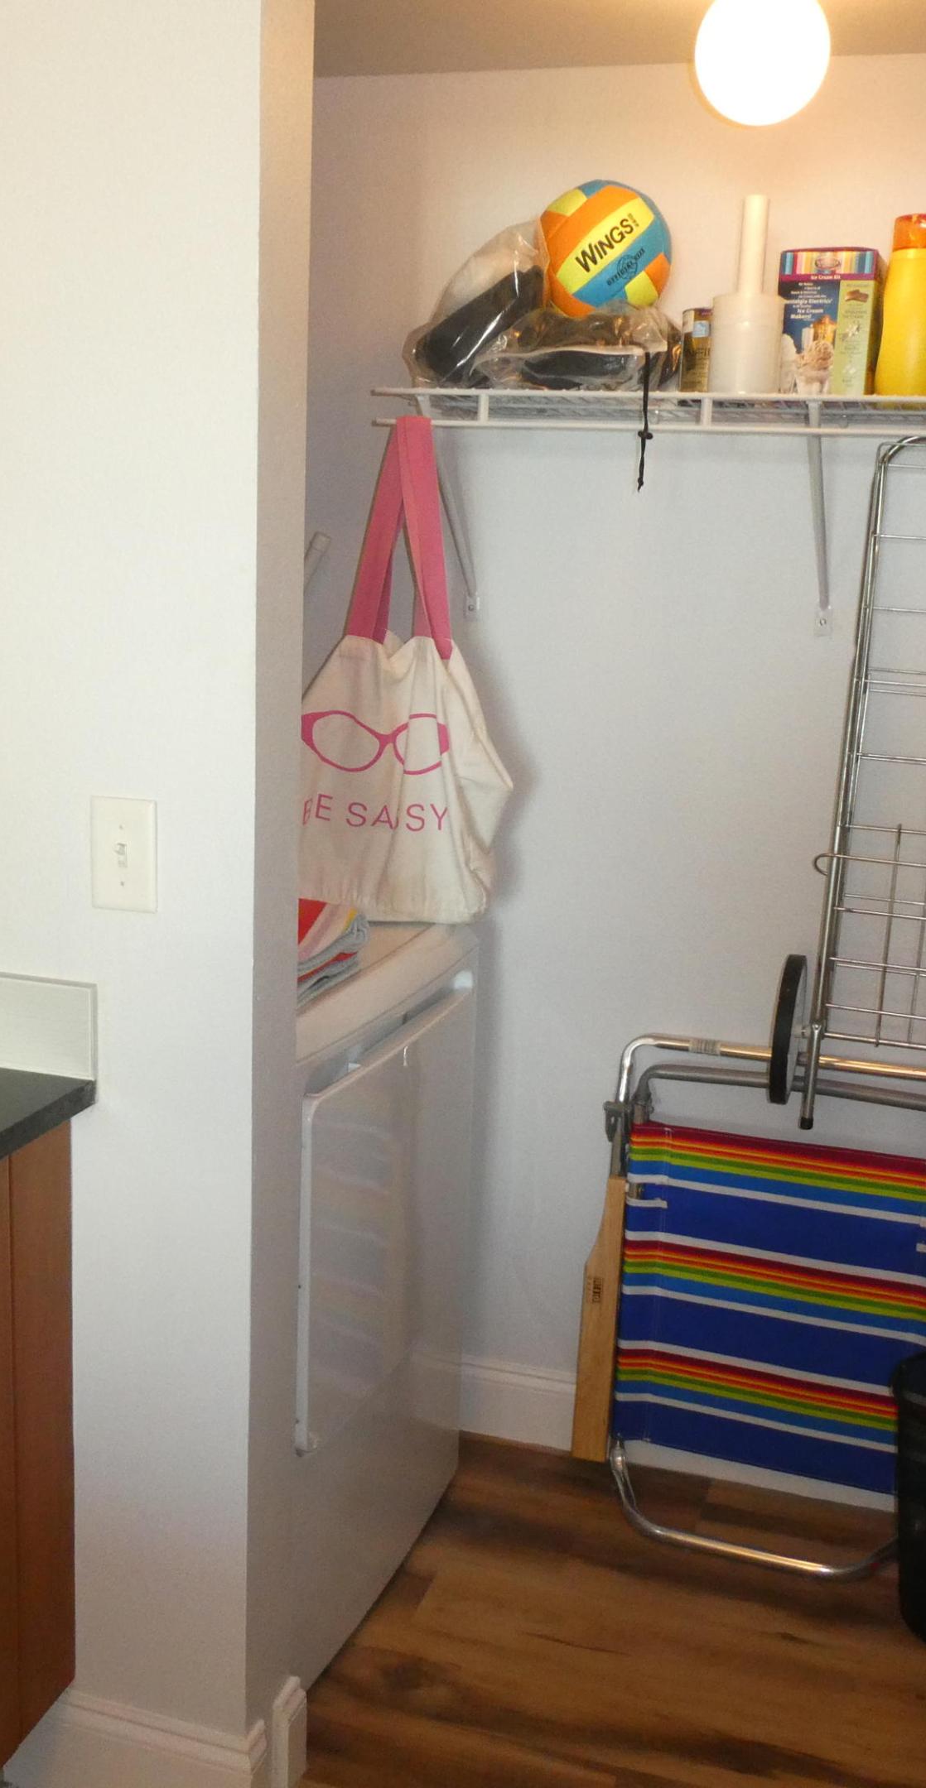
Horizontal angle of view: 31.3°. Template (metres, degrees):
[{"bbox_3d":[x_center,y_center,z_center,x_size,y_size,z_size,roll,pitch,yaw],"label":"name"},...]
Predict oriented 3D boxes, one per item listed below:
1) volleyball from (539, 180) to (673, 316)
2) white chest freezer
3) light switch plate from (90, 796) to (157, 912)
[{"bbox_3d":[0.200,-0.907,2.319,0.187,0.187,0.187,5,12,16],"label":"volleyball"},{"bbox_3d":[-0.408,0.536,2.462,0.660,0.910,0.660,6,12,19],"label":"white chest freezer"},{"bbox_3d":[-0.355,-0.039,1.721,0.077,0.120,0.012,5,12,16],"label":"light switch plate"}]

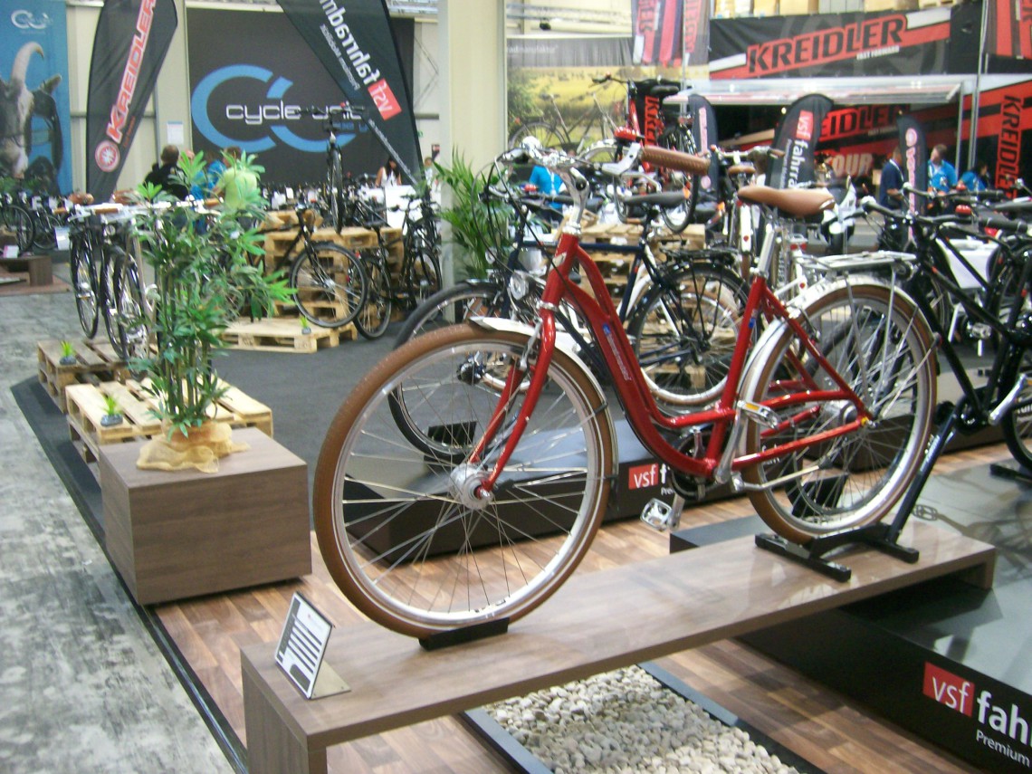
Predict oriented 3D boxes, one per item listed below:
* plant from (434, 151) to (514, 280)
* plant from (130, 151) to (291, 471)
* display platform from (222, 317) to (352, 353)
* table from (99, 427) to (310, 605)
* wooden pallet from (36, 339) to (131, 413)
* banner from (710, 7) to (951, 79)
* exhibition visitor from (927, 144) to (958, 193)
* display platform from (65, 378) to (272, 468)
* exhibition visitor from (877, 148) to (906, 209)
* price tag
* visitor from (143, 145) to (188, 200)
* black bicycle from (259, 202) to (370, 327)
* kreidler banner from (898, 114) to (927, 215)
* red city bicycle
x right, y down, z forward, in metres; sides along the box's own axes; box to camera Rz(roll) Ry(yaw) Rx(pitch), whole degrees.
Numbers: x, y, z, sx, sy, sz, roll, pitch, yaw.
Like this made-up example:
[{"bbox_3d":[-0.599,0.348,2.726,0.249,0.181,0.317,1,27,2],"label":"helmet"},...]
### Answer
[{"bbox_3d":[-0.359,-1.357,9.759,0.900,1.696,0.900,0,11,0],"label":"plant"},{"bbox_3d":[-1.089,-0.295,3.733,0.560,1.075,0.550,0,11,0],"label":"plant"},{"bbox_3d":[-2.090,-0.448,9.050,1.200,0.144,0.800,3,12,17],"label":"display platform"},{"bbox_3d":[-1.168,0.456,3.892,0.610,0.415,0.639,-7,13,-29],"label":"table"},{"bbox_3d":[-2.791,-0.117,7.175,0.800,0.290,1.200,-7,13,-30],"label":"wooden pallet"},{"bbox_3d":[4.015,-4.404,13.450,2.979,0.787,0.040,3,11,14],"label":"banner"},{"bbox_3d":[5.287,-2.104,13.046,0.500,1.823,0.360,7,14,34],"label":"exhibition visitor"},{"bbox_3d":[-1.836,0.203,5.466,0.800,0.288,1.200,-6,13,-29],"label":"display platform"},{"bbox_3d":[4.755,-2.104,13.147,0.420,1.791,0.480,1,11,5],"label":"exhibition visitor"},{"bbox_3d":[-0.438,0.542,2.217,0.085,0.154,0.200,-7,13,-31],"label":"price tag"},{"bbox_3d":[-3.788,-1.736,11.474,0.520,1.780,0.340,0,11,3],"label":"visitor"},{"bbox_3d":[-2.124,-1.067,9.239,1.800,1.060,0.600,5,12,24],"label":"black bicycle"},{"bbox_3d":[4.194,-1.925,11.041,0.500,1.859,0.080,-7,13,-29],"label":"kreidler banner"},{"bbox_3d":[0.401,-0.029,2.463,1.830,1.070,0.600,-7,13,-30],"label":"red city bicycle"}]

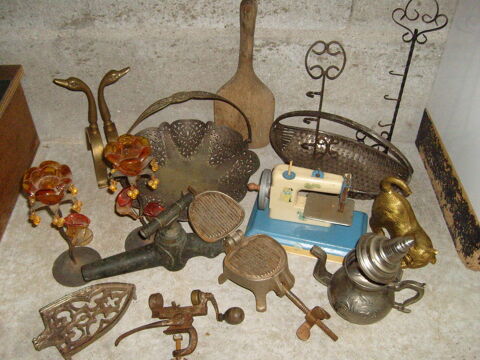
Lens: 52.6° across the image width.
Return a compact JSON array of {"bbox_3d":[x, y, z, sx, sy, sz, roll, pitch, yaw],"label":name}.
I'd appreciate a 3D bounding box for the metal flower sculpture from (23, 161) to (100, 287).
[{"bbox_3d":[-0.301,0.074,0.831,0.110,0.230,0.110,1,41,0],"label":"metal flower sculpture"}]

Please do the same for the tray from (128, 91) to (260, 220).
[{"bbox_3d":[-0.087,-0.060,1.009,0.275,0.205,0.275,1,41,0],"label":"tray"}]

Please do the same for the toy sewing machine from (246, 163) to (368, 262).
[{"bbox_3d":[0.129,0.048,0.930,0.225,0.150,0.125,11,42,11],"label":"toy sewing machine"}]

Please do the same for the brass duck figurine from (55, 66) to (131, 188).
[{"bbox_3d":[-0.270,-0.097,0.994,0.150,0.275,0.080,1,41,0],"label":"brass duck figurine"}]

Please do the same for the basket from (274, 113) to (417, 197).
[{"bbox_3d":[0.213,-0.070,1.056,0.325,0.165,0.175,20,45,21],"label":"basket"}]

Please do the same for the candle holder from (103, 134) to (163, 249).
[{"bbox_3d":[-0.185,0.028,0.882,0.108,0.235,0.108,1,41,0],"label":"candle holder"}]

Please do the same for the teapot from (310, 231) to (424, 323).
[{"bbox_3d":[0.203,0.161,0.779,0.190,0.180,0.120,15,43,16],"label":"teapot"}]

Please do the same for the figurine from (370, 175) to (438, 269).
[{"bbox_3d":[0.313,0.079,0.906,0.065,0.140,0.155,-21,46,-23],"label":"figurine"}]

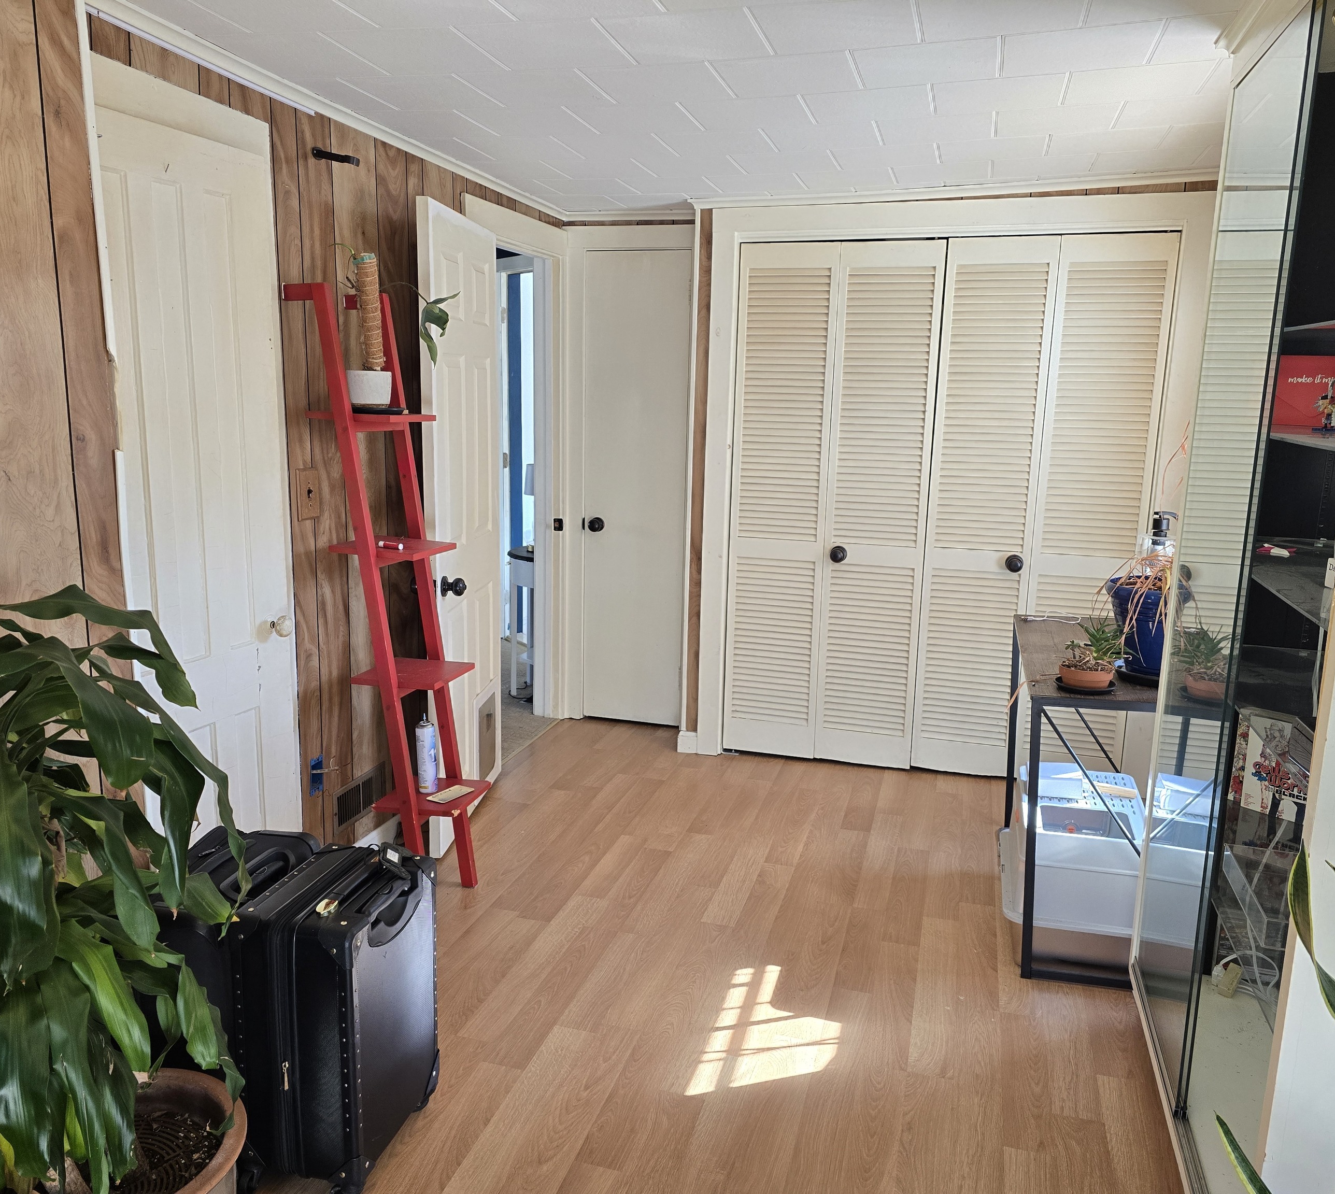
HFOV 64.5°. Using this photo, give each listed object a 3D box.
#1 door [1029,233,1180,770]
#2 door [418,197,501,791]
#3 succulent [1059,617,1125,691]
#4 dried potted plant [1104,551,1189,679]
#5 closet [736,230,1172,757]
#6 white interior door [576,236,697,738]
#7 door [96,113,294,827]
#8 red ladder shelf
[{"bbox_3d":[1.549,-0.268,3.866,0.382,2.010,0.040,4,11,16],"label":"door"},{"bbox_3d":[-0.668,-0.218,3.475,0.045,1.955,0.779,2,11,5],"label":"door"},{"bbox_3d":[1.060,0.126,2.644,0.180,0.202,0.173,4,11,16],"label":"succulent"},{"bbox_3d":[1.272,0.031,2.724,0.264,0.367,0.264,4,11,16],"label":"dried potted plant"},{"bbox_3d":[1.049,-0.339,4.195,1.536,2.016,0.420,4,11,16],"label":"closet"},{"bbox_3d":[-0.140,-0.439,4.558,0.452,2.019,0.045,4,11,16],"label":"white interior door"},{"bbox_3d":[-1.097,-0.044,2.473,0.045,1.973,0.642,4,11,16],"label":"door"},{"bbox_3d":[-0.734,0.032,2.914,0.439,1.704,0.294,4,11,16],"label":"red ladder shelf"}]

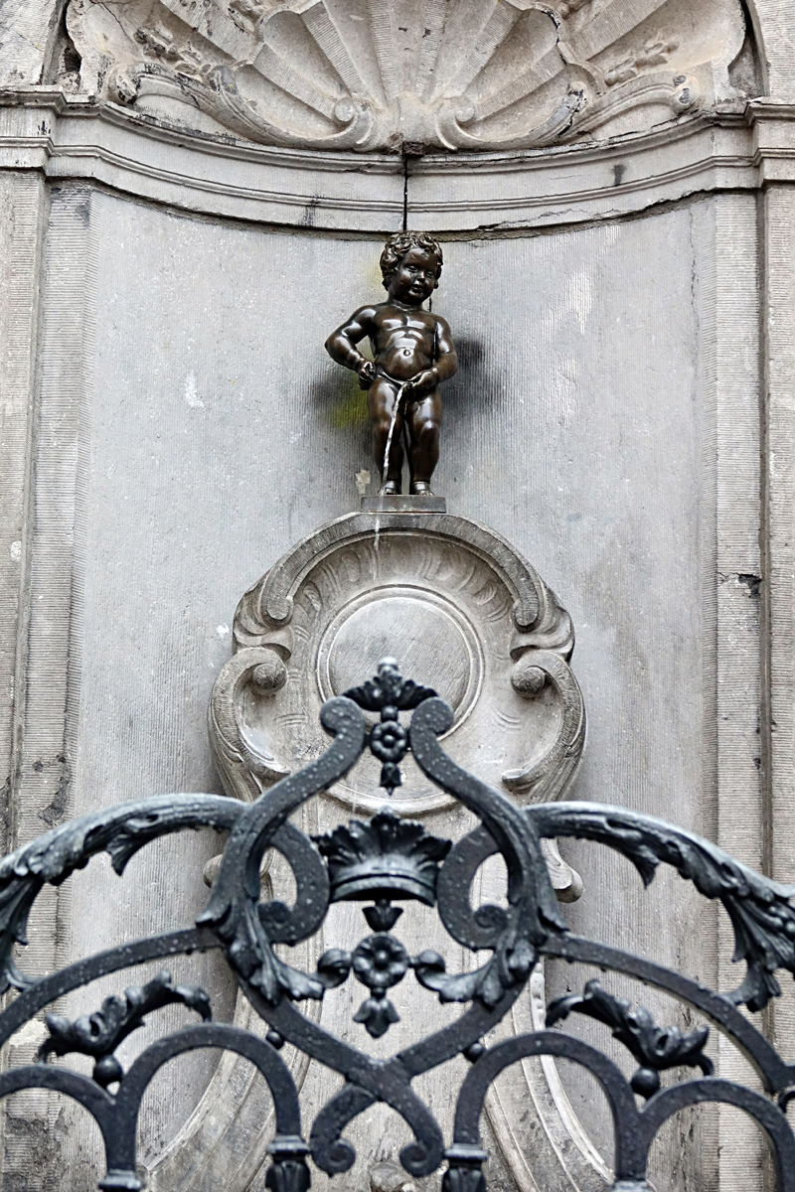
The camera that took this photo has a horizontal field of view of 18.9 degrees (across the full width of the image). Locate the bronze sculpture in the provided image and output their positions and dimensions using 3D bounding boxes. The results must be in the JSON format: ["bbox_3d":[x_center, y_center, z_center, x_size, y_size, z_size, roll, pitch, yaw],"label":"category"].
[{"bbox_3d":[-0.014,-0.489,5.016,0.276,0.565,0.200,1,-9,0],"label":"bronze sculpture"}]

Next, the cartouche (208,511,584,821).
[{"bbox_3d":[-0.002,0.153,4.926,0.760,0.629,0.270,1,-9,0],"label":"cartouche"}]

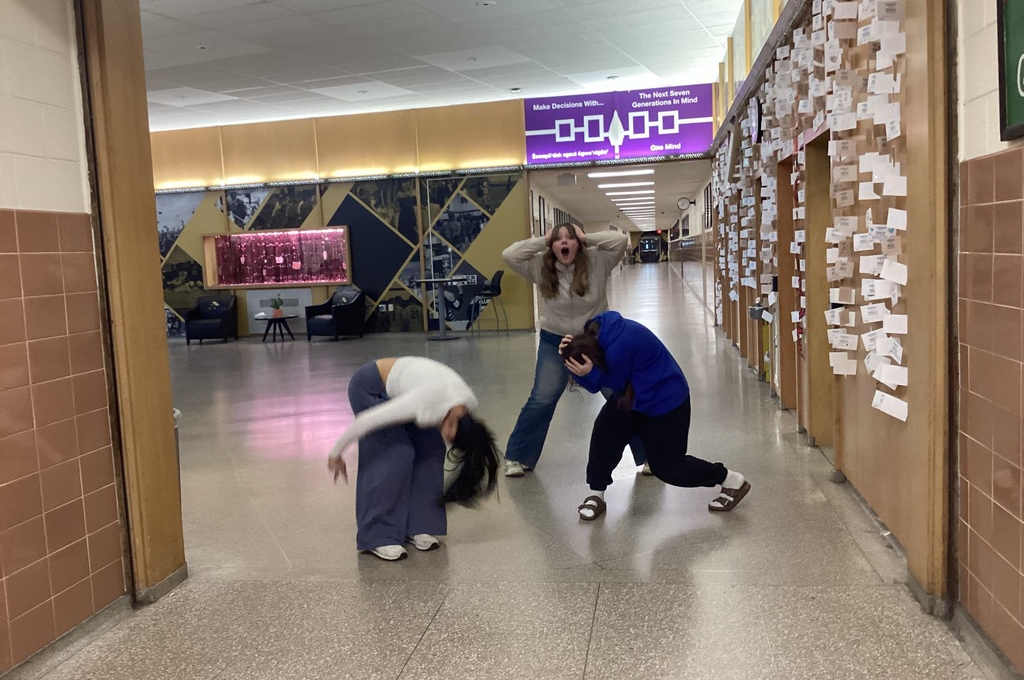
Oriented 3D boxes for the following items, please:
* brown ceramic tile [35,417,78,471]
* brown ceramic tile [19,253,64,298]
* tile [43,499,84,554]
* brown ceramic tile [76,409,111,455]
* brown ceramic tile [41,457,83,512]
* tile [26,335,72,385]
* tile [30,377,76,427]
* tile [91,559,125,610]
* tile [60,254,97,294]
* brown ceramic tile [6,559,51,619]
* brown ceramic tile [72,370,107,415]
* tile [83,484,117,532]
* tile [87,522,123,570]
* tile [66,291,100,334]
[{"bbox_3d":[-1.695,0.386,3.416,0.012,0.152,0.224,-2,5,9],"label":"brown ceramic tile"},{"bbox_3d":[-1.740,-0.241,3.382,0.015,0.153,0.226,-2,6,9],"label":"brown ceramic tile"},{"bbox_3d":[-1.696,0.702,3.473,0.015,0.153,0.226,-2,6,9],"label":"tile"},{"bbox_3d":[-1.676,0.365,3.662,0.015,0.153,0.210,-2,6,9],"label":"brown ceramic tile"},{"bbox_3d":[-1.667,0.536,3.390,0.012,0.149,0.223,-2,5,9],"label":"brown ceramic tile"},{"bbox_3d":[-1.664,0.073,3.297,0.012,0.147,0.217,-2,6,10],"label":"tile"},{"bbox_3d":[-1.682,0.227,3.361,0.012,0.149,0.223,-2,5,9],"label":"tile"},{"bbox_3d":[-1.630,0.988,3.692,0.012,0.152,0.207,-2,5,9],"label":"tile"},{"bbox_3d":[-1.643,-0.252,3.477,0.012,0.147,0.197,-2,6,10],"label":"tile"},{"bbox_3d":[-1.708,0.877,3.236,0.012,0.152,0.224,-2,5,9],"label":"brown ceramic tile"},{"bbox_3d":[-1.648,0.205,3.576,0.012,0.149,0.205,-2,5,9],"label":"brown ceramic tile"},{"bbox_3d":[-1.661,0.679,3.692,0.015,0.153,0.210,-2,6,9],"label":"tile"},{"bbox_3d":[-1.654,0.836,3.707,0.015,0.153,0.210,-2,6,9],"label":"tile"},{"bbox_3d":[-1.663,-0.103,3.547,0.012,0.149,0.205,-2,5,9],"label":"tile"}]

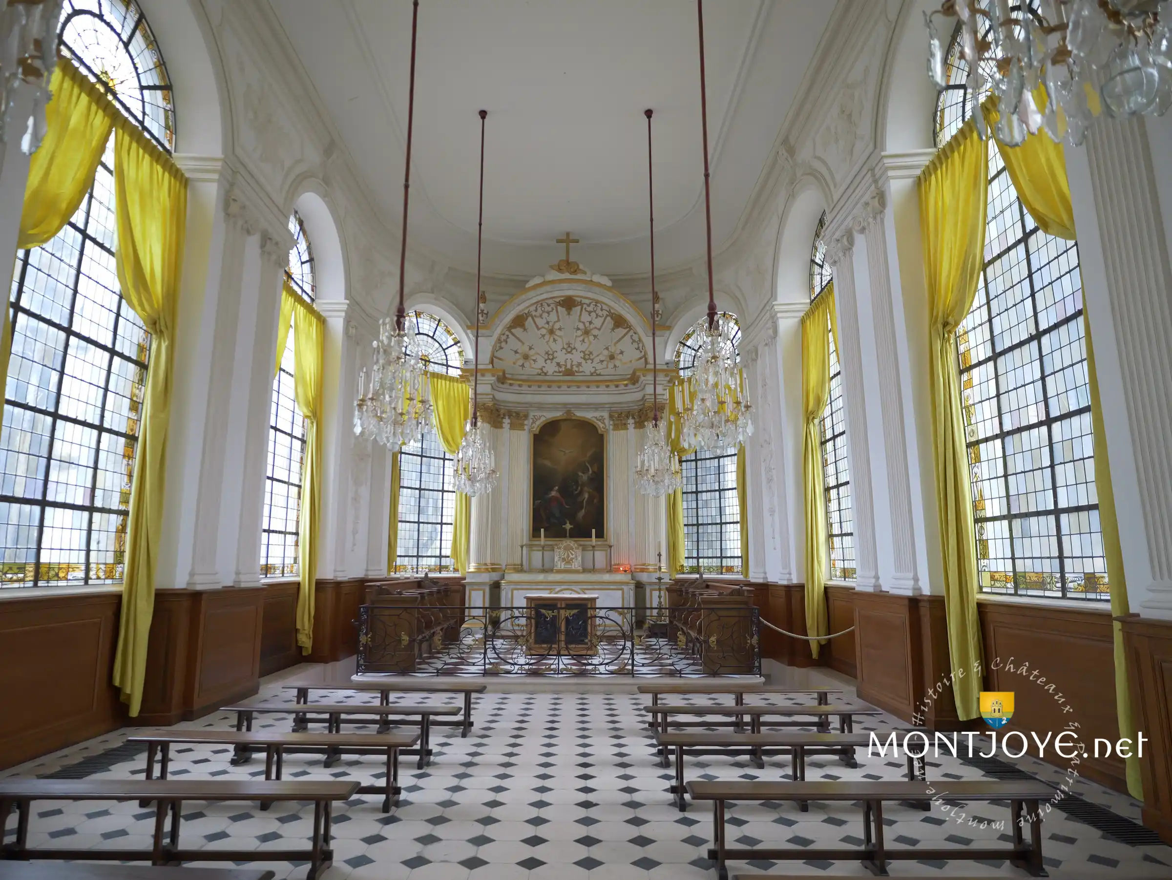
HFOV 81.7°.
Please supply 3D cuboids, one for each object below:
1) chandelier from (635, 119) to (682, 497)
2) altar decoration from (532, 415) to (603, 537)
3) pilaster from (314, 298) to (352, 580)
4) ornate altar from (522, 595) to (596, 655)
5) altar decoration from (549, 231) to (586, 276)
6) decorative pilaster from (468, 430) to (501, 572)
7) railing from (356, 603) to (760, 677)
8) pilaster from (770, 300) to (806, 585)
[{"bbox_3d":[1.181,-2.498,11.479,0.747,6.955,0.747,0,-11,-1],"label":"chandelier"},{"bbox_3d":[-0.418,0.914,16.545,1.862,3.013,0.150,0,-11,-1],"label":"altar decoration"},{"bbox_3d":[-4.774,-0.084,12.437,0.650,5.184,0.320,0,-11,-1],"label":"pilaster"},{"bbox_3d":[-0.420,3.264,11.995,1.287,0.982,0.650,0,-11,-1],"label":"ornate altar"},{"bbox_3d":[-0.450,-4.634,16.836,0.822,1.149,0.280,0,-11,-1],"label":"altar decoration"},{"bbox_3d":[-2.334,1.295,15.118,0.680,3.272,0.420,3,-11,-12],"label":"decorative pilaster"},{"bbox_3d":[-0.369,2.824,9.557,5.590,0.933,0.341,0,-11,-1],"label":"railing"},{"bbox_3d":[3.867,-0.024,12.548,0.656,5.216,0.320,0,-11,-1],"label":"pilaster"}]

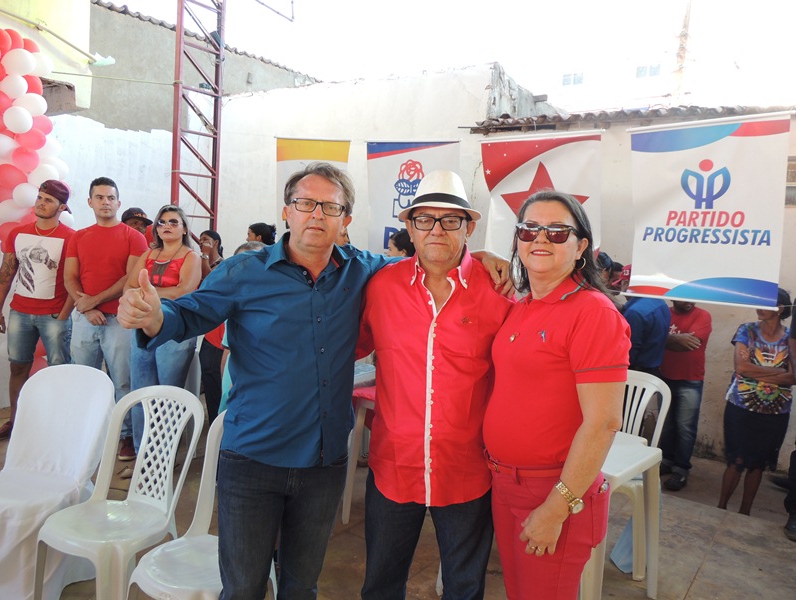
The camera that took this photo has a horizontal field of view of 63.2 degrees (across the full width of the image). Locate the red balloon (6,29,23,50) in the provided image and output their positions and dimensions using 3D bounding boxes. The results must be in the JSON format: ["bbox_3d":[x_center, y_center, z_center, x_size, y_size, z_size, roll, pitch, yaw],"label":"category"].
[{"bbox_3d":[-2.912,-1.915,4.850,0.220,0.230,0.220,-3,7,-30],"label":"red balloon"}]

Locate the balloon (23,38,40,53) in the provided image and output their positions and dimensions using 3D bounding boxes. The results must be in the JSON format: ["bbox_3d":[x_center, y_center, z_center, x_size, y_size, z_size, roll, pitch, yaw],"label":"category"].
[{"bbox_3d":[-2.784,-1.855,4.850,0.220,0.230,0.220,-3,7,-30],"label":"balloon"}]

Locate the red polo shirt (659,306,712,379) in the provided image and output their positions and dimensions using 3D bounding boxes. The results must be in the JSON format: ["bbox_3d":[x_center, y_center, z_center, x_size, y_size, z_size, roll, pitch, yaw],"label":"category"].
[{"bbox_3d":[2.220,0.340,5.050,0.480,0.590,0.280,5,4,29],"label":"red polo shirt"}]

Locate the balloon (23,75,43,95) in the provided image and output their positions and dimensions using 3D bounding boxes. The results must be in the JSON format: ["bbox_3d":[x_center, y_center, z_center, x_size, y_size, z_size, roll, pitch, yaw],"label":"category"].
[{"bbox_3d":[-2.701,-1.556,4.750,0.200,0.205,0.200,3,3,0],"label":"balloon"}]

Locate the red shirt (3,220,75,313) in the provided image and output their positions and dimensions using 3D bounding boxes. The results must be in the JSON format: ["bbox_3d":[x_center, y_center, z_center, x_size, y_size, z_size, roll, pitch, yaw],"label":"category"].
[{"bbox_3d":[-2.438,-0.214,4.400,0.480,0.640,0.280,-2,7,-24],"label":"red shirt"}]

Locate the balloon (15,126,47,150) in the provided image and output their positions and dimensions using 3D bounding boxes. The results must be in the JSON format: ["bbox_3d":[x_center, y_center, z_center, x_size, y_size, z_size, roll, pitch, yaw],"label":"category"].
[{"bbox_3d":[-2.662,-1.169,4.700,0.215,0.190,0.205,3,3,0],"label":"balloon"}]

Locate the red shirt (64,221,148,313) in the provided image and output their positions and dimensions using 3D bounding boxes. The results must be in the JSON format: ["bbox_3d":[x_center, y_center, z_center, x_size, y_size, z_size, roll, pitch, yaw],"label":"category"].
[{"bbox_3d":[-1.734,-0.187,3.850,0.490,0.570,0.270,2,3,-21],"label":"red shirt"}]

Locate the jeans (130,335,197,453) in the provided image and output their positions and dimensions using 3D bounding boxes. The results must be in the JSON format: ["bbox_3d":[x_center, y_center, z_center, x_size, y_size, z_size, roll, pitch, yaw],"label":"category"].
[{"bbox_3d":[-1.433,0.543,3.970,0.410,0.930,0.290,-1,7,-18],"label":"jeans"}]

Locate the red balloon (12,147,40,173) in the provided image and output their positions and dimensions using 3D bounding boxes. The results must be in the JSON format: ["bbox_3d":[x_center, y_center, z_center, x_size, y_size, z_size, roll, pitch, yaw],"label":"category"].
[{"bbox_3d":[-2.698,-1.017,4.700,0.205,0.200,0.205,3,3,0],"label":"red balloon"}]

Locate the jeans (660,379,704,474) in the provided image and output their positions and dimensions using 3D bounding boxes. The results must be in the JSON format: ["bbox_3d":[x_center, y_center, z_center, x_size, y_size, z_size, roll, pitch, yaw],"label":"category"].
[{"bbox_3d":[2.234,0.942,5.100,0.380,0.920,0.290,6,8,35],"label":"jeans"}]

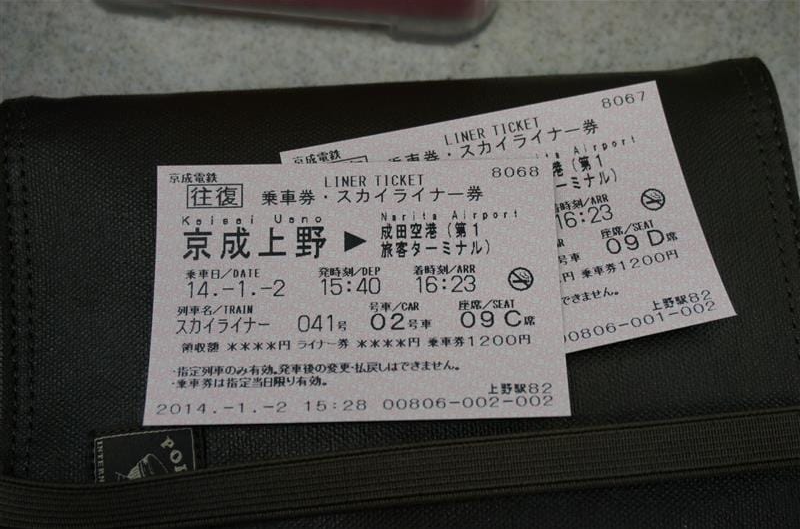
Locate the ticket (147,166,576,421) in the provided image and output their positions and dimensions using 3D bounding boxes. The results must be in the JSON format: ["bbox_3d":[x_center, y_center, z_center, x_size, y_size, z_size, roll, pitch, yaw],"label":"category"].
[{"bbox_3d":[-0.009,0.004,0.225,0.085,0.002,0.058,-1,69,-1],"label":"ticket"}]

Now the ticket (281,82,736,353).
[{"bbox_3d":[0.022,-0.007,0.230,0.085,0.002,0.058,-12,69,-5],"label":"ticket"}]

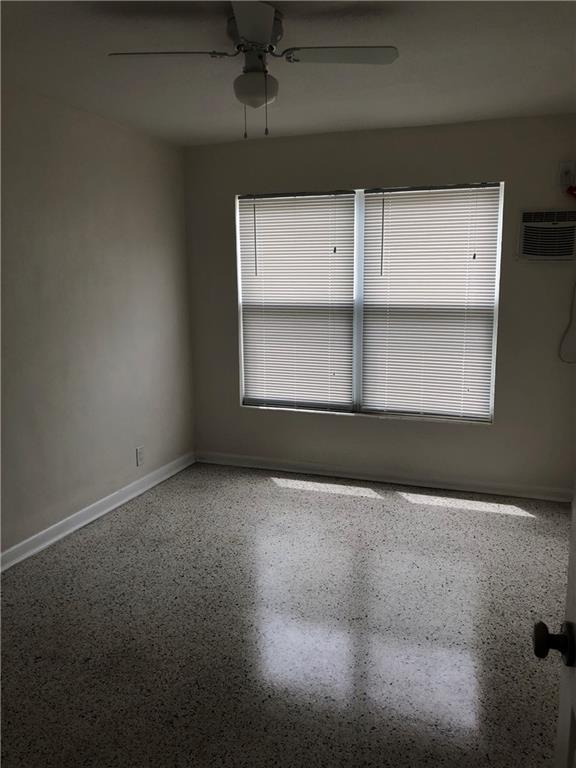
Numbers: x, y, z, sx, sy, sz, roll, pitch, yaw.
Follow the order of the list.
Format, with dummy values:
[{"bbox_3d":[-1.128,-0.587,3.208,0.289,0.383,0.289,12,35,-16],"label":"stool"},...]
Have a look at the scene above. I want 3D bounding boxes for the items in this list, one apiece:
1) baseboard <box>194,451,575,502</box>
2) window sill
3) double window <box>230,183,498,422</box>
[{"bbox_3d":[0.605,0.680,4.593,2.929,0.093,0.018,3,10,20],"label":"baseboard"},{"bbox_3d":[0.521,0.209,4.588,1.879,0.037,0.106,3,10,20],"label":"window sill"},{"bbox_3d":[0.515,-0.563,4.448,1.879,1.582,0.091,3,10,20],"label":"double window"}]

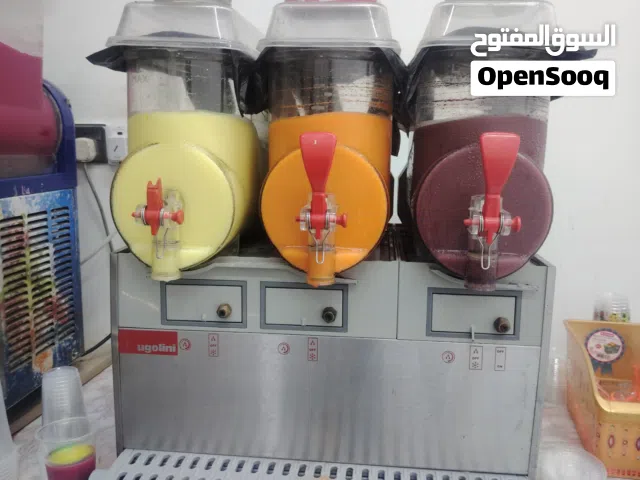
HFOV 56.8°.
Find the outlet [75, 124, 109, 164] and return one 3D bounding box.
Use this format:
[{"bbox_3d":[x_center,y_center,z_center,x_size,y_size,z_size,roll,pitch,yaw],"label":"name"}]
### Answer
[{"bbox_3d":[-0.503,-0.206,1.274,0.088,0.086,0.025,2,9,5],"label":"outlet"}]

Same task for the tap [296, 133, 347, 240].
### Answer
[{"bbox_3d":[0.002,-0.062,0.690,0.056,0.120,0.045,2,9,5],"label":"tap"}]

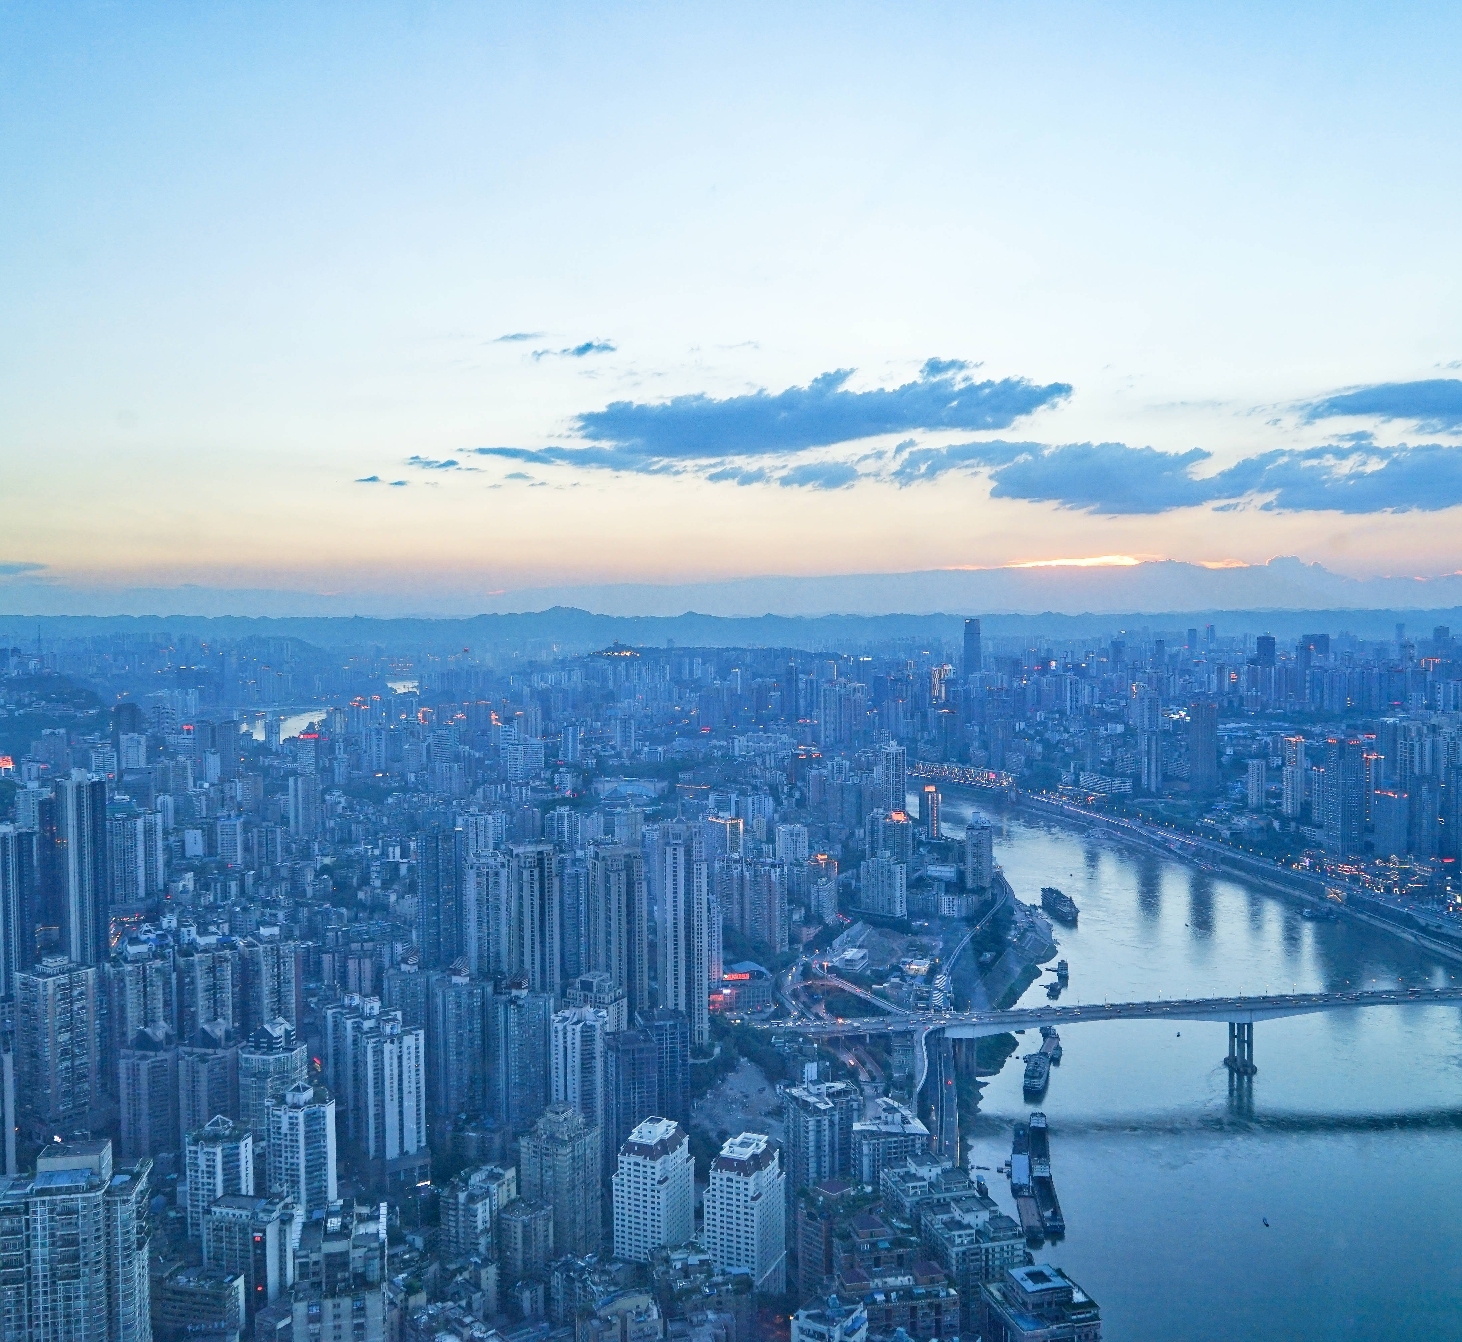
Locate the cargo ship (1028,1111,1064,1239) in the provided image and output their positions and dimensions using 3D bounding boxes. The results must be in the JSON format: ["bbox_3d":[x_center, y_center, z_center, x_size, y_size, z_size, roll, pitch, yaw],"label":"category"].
[{"bbox_3d":[225.450,354.130,961.400,14.200,9.000,199.080,0,2,10],"label":"cargo ship"}]

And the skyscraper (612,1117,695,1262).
[{"bbox_3d":[-41.100,274.000,720.300,30.500,66.800,37.000,0,2,24],"label":"skyscraper"}]

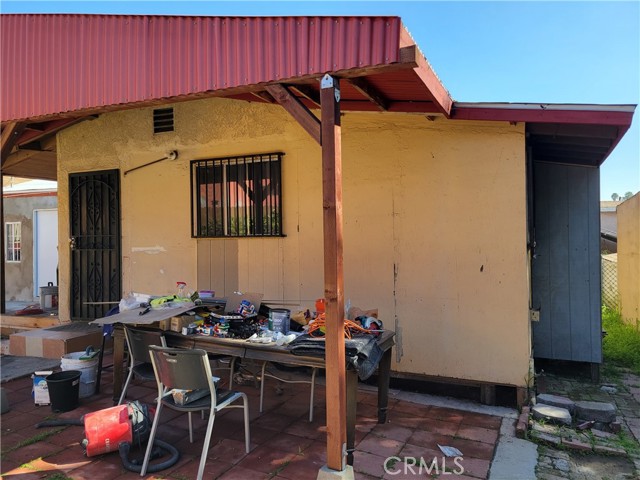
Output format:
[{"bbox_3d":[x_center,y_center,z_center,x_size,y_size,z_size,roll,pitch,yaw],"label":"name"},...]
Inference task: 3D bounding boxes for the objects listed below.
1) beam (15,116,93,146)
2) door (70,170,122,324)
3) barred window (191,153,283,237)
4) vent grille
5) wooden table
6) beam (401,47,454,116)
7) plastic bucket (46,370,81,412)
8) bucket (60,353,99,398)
[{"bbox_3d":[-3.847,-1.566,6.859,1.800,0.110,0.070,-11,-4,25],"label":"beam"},{"bbox_3d":[-3.117,0.108,6.606,0.999,2.079,0.070,0,0,25],"label":"door"},{"bbox_3d":[-0.992,-0.498,5.602,1.318,0.933,0.100,0,0,25],"label":"barred window"},{"bbox_3d":[-1.984,-1.511,6.077,0.335,0.300,0.050,0,0,25],"label":"vent grille"},{"bbox_3d":[-0.645,1.162,4.250,2.460,0.760,0.950,0,0,25],"label":"wooden table"},{"bbox_3d":[0.839,-1.109,3.520,0.070,0.160,1.500,0,0,23],"label":"beam"},{"bbox_3d":[-2.262,1.353,4.250,0.275,0.285,0.275,-1,0,0],"label":"plastic bucket"},{"bbox_3d":[-2.280,1.296,4.580,0.320,0.365,0.320,-1,0,0],"label":"bucket"}]

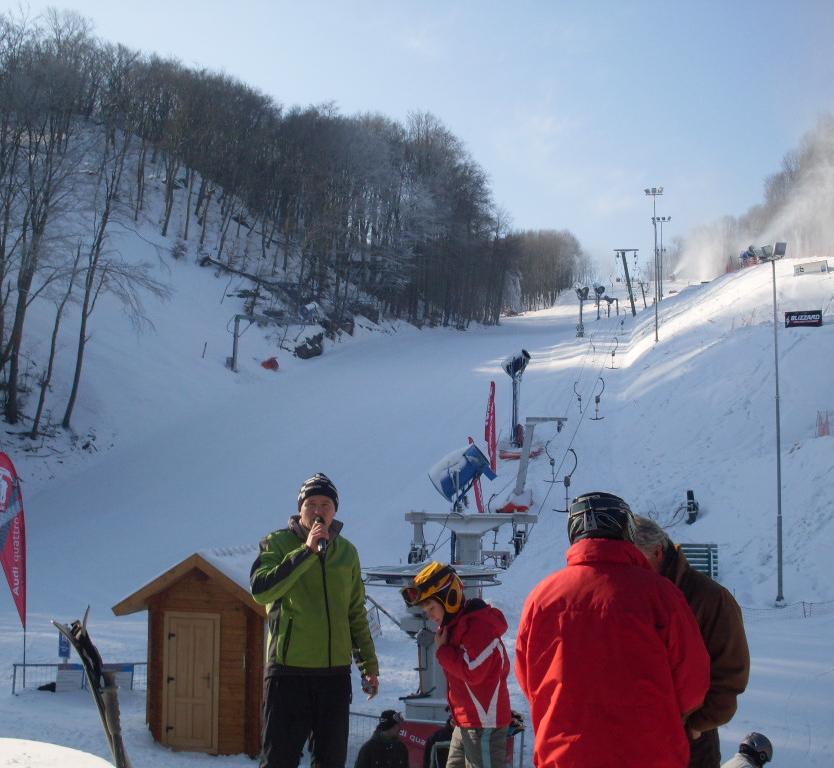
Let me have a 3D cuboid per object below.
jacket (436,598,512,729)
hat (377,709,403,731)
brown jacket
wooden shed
[{"bbox_3d":[0.251,1.243,5.000,0.320,0.560,0.380,2,-5,-15],"label":"jacket"},{"bbox_3d":[-0.224,2.895,9.700,0.230,0.190,0.200,-14,1,-24],"label":"hat"},{"bbox_3d":[0.943,0.951,4.200,0.480,0.740,0.580,4,-7,-38],"label":"brown jacket"},{"bbox_3d":[-2.705,3.861,16.776,2.700,2.800,2.350,-1,-5,20],"label":"wooden shed"}]

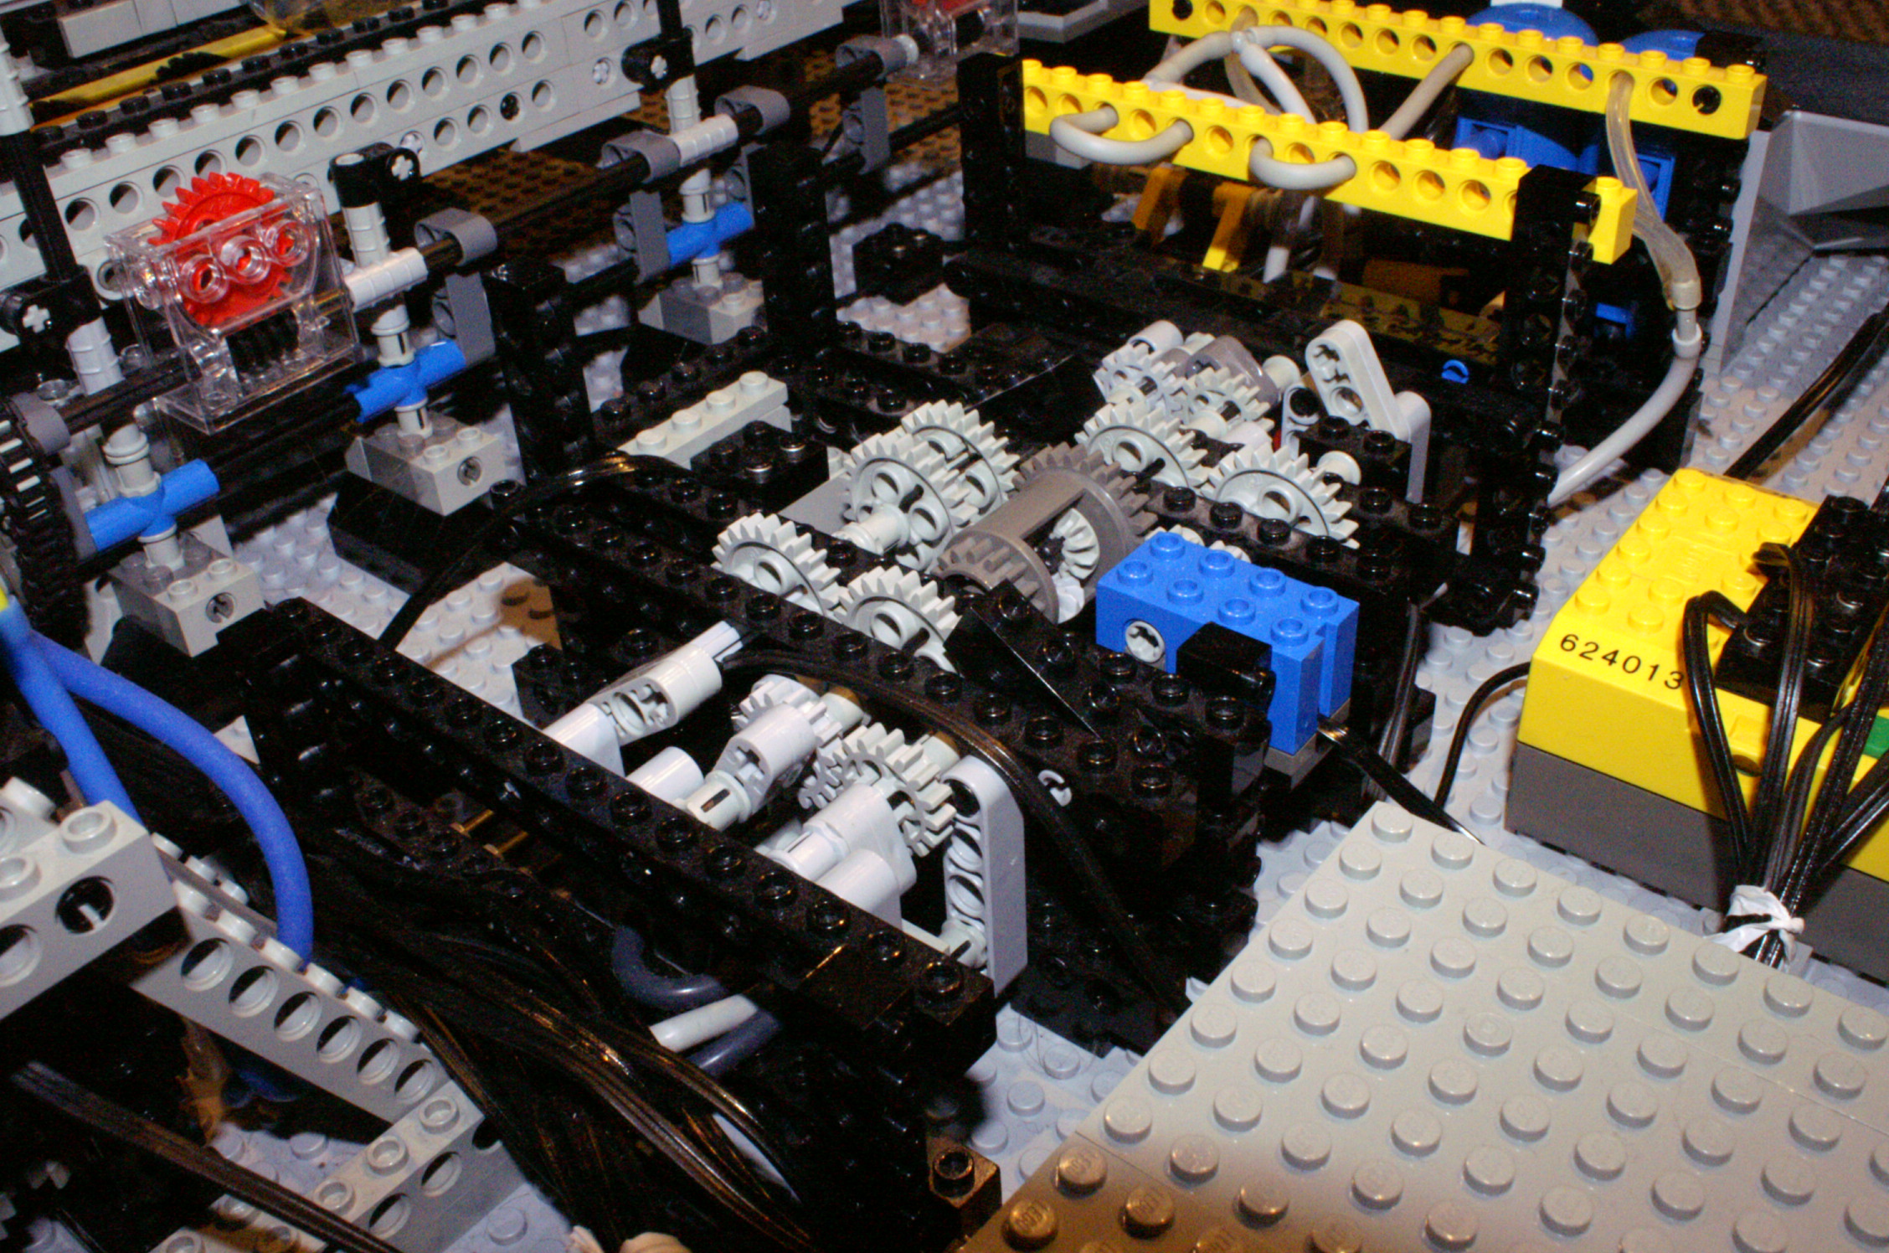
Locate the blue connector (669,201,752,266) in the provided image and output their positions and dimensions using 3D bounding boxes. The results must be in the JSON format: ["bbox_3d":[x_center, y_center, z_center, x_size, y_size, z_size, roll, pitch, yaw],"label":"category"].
[{"bbox_3d":[-0.051,-0.084,0.371,0.008,0.009,0.024,23,43,31],"label":"blue connector"}]

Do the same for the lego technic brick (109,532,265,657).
[{"bbox_3d":[-0.138,-0.007,0.314,0.024,0.011,0.016,23,43,32],"label":"lego technic brick"}]

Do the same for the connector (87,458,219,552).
[{"bbox_3d":[-0.133,-0.020,0.290,0.008,0.009,0.024,23,43,31],"label":"connector"}]

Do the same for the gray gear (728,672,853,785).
[{"bbox_3d":[-0.019,0.015,0.224,0.017,0.017,0.006,23,43,31],"label":"gray gear"}]

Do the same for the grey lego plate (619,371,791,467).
[{"bbox_3d":[-0.040,-0.034,0.290,0.008,0.005,0.032,23,43,31],"label":"grey lego plate"}]

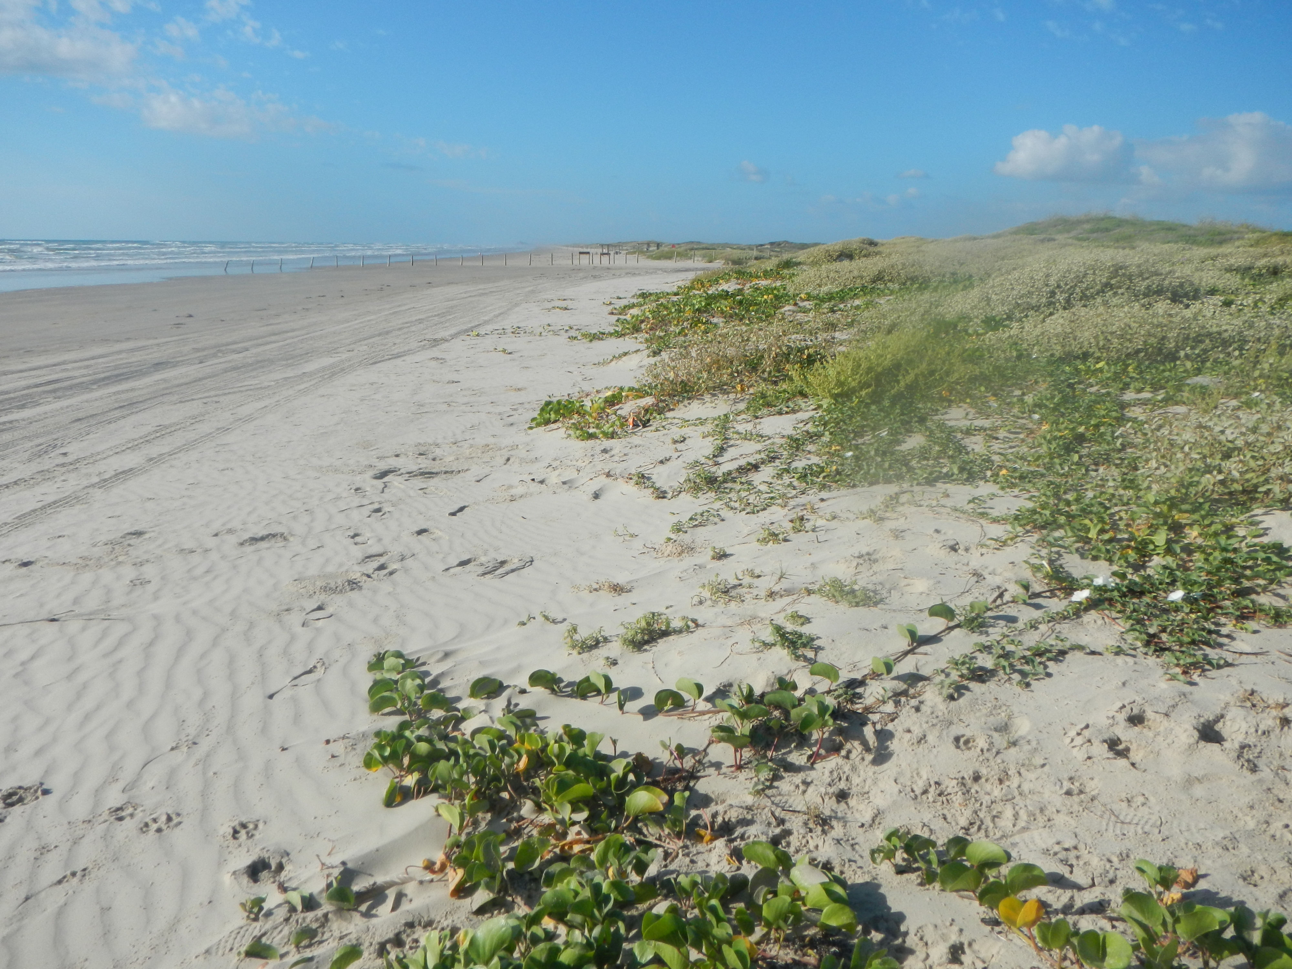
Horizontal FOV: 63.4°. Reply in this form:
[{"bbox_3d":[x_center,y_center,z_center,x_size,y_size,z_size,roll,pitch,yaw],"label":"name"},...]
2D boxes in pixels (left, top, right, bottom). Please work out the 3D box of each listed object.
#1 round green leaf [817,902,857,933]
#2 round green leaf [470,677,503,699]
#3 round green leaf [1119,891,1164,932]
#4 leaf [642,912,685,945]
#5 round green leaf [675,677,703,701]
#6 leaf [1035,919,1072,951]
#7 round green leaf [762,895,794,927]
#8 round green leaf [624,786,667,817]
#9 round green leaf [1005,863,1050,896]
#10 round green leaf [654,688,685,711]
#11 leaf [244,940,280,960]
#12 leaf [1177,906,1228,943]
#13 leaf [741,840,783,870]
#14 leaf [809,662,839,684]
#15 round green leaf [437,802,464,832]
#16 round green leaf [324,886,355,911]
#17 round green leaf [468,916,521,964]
[{"bbox_3d":[0.382,0.866,2.088,0.081,0.037,0.052,3,13,12],"label":"round green leaf"},{"bbox_3d":[-0.488,0.619,3.187,0.099,0.049,0.064,-2,13,-9],"label":"round green leaf"},{"bbox_3d":[0.960,0.827,2.024,0.088,0.060,0.048,7,15,28],"label":"round green leaf"},{"bbox_3d":[0.036,0.887,2.088,0.084,0.053,0.042,1,13,1],"label":"leaf"},{"bbox_3d":[0.130,0.610,3.121,0.081,0.056,0.053,1,13,3],"label":"round green leaf"},{"bbox_3d":[0.841,0.930,2.157,0.073,0.056,0.045,6,14,23],"label":"leaf"},{"bbox_3d":[0.262,0.850,2.080,0.064,0.051,0.035,2,13,8],"label":"round green leaf"},{"bbox_3d":[-0.001,0.784,2.584,0.106,0.066,0.053,1,13,0],"label":"round green leaf"},{"bbox_3d":[0.857,0.887,2.346,0.099,0.062,0.049,6,14,22],"label":"round green leaf"},{"bbox_3d":[0.077,0.681,3.304,0.096,0.065,0.039,1,13,2],"label":"round green leaf"},{"bbox_3d":[-0.757,0.917,2.060,0.072,0.029,0.047,-5,14,-22],"label":"leaf"},{"bbox_3d":[1.078,0.852,2.024,0.098,0.044,0.064,8,15,30],"label":"leaf"},{"bbox_3d":[0.250,0.798,2.250,0.089,0.041,0.058,2,13,7],"label":"leaf"},{"bbox_3d":[0.550,0.584,3.227,0.093,0.049,0.061,3,13,10],"label":"leaf"},{"bbox_3d":[-0.473,0.803,2.524,0.064,0.065,0.045,-2,13,-11],"label":"round green leaf"},{"bbox_3d":[-0.681,0.919,2.324,0.070,0.052,0.036,-4,14,-18],"label":"round green leaf"},{"bbox_3d":[-0.291,0.873,2.002,0.098,0.086,0.052,-2,13,-9],"label":"round green leaf"}]

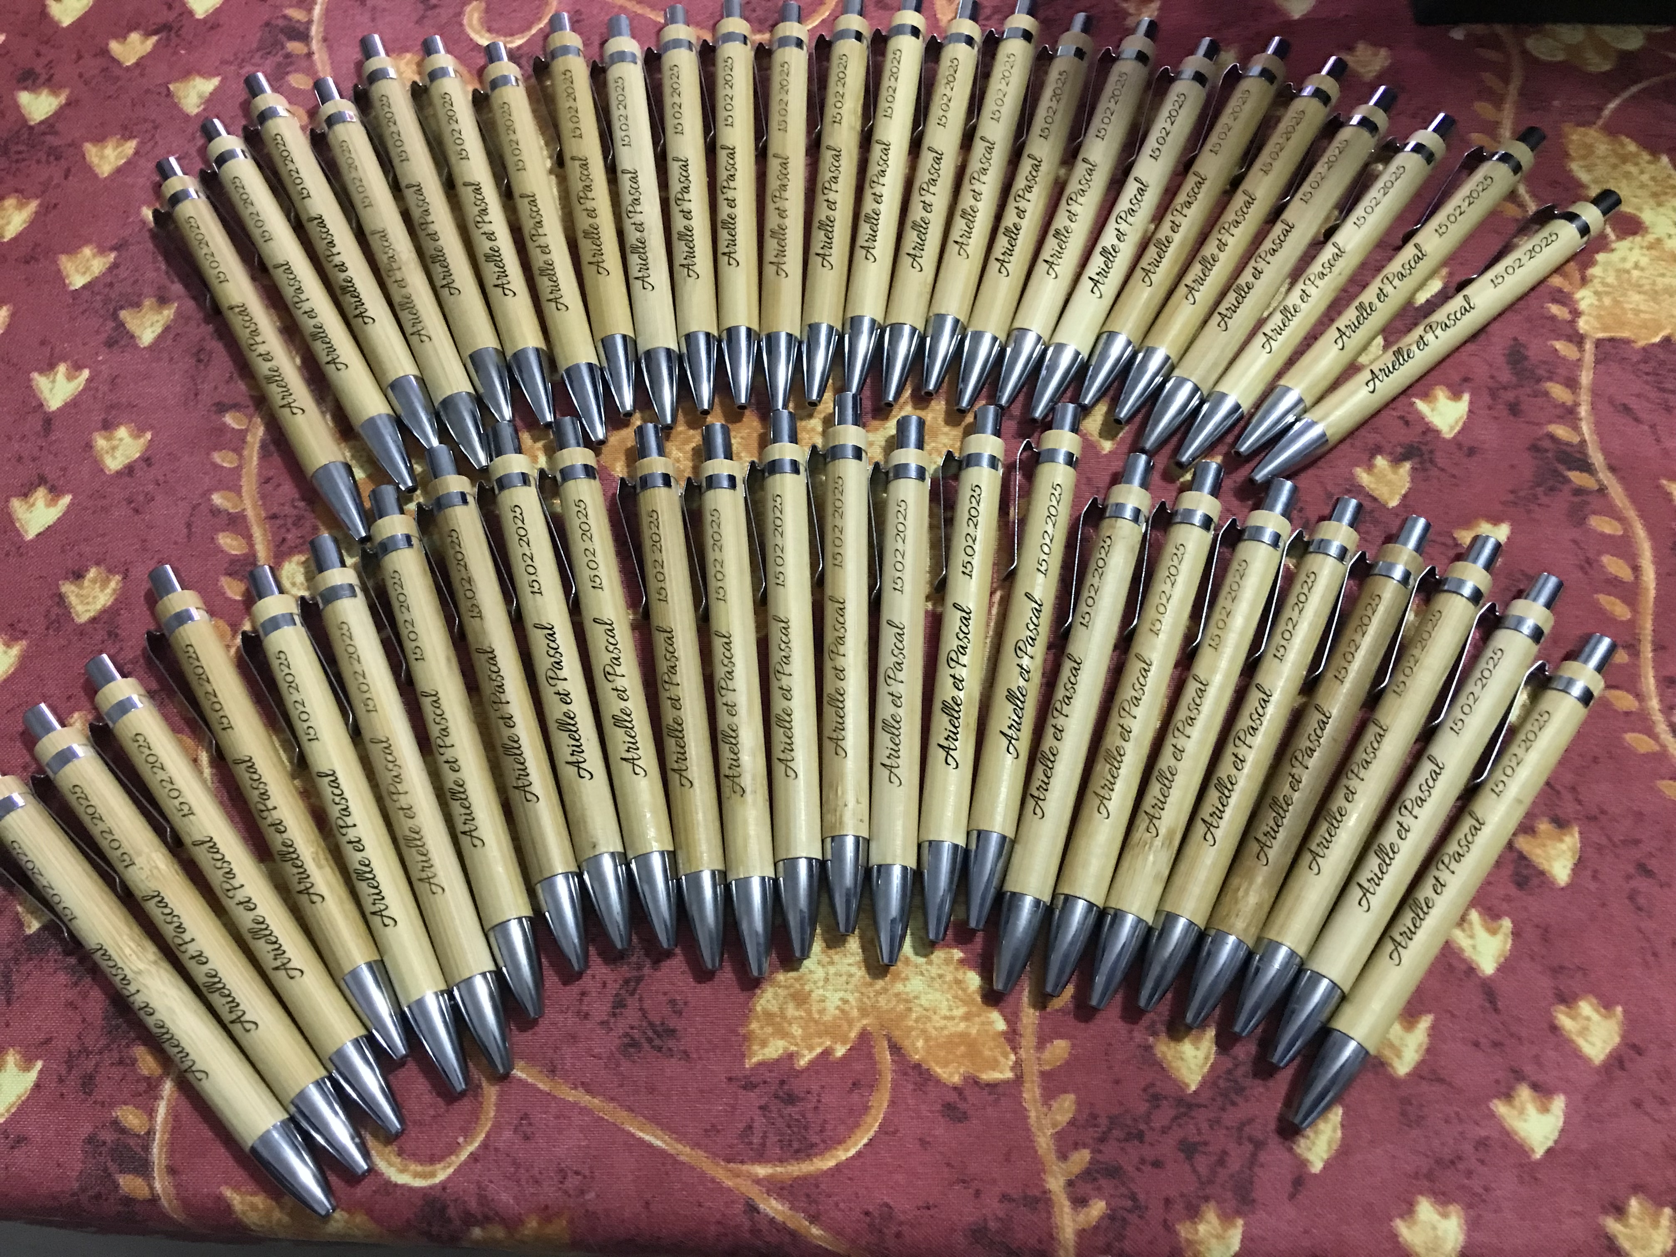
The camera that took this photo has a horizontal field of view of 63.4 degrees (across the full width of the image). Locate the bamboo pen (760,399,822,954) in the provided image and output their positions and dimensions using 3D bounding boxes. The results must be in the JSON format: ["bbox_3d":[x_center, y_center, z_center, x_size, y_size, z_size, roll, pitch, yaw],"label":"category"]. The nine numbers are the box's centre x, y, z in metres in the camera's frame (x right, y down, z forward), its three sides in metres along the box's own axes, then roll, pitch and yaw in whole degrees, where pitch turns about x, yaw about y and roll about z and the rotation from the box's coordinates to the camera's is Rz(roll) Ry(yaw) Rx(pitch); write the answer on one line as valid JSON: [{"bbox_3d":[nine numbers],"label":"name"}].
[{"bbox_3d":[-0.013,0.009,0.330,0.016,0.011,0.140,-3,68,0],"label":"bamboo pen"}]

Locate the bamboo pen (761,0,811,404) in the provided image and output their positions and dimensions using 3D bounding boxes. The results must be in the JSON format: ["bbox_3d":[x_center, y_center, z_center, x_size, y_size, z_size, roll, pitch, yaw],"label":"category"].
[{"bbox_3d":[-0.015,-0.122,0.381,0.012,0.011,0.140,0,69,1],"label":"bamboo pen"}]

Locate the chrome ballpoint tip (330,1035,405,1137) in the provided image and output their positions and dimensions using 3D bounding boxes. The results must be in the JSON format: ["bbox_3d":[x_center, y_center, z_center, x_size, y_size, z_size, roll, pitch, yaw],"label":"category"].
[{"bbox_3d":[-0.101,0.101,0.295,0.011,0.011,0.022,-37,72,-12],"label":"chrome ballpoint tip"}]

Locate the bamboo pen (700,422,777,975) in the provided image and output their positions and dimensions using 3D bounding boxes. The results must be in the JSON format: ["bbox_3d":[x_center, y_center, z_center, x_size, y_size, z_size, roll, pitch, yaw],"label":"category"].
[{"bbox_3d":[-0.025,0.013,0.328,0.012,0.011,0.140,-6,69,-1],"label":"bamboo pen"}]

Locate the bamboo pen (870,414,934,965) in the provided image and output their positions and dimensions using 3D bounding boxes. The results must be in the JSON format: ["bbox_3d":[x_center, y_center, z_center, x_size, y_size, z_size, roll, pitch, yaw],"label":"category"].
[{"bbox_3d":[0.013,0.010,0.329,0.016,0.011,0.140,3,68,2],"label":"bamboo pen"}]

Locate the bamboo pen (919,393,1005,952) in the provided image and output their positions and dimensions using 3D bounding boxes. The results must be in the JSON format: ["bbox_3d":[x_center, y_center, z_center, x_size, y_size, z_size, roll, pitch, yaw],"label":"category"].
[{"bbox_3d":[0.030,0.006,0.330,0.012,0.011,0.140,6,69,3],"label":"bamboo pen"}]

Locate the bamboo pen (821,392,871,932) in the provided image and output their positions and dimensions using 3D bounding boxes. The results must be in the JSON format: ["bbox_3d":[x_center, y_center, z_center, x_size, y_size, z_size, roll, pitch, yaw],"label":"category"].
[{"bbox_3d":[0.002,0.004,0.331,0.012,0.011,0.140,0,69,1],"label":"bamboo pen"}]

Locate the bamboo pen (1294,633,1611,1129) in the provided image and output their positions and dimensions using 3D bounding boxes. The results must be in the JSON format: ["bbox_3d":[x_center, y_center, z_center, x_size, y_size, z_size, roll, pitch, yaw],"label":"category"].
[{"bbox_3d":[0.141,0.053,0.310,0.016,0.011,0.140,36,73,14],"label":"bamboo pen"}]

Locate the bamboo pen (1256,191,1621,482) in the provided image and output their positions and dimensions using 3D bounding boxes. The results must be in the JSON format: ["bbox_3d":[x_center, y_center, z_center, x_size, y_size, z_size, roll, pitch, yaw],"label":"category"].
[{"bbox_3d":[0.161,-0.081,0.363,0.140,0.011,0.016,-37,72,-13],"label":"bamboo pen"}]

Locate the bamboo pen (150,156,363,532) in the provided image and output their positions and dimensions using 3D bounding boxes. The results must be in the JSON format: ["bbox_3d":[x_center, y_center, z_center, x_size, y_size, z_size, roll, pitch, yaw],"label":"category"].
[{"bbox_3d":[-0.159,-0.078,0.367,0.016,0.011,0.140,-30,71,-10],"label":"bamboo pen"}]

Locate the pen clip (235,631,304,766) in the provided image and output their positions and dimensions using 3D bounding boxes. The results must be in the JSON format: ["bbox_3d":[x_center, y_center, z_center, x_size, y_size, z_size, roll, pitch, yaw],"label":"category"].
[{"bbox_3d":[-0.136,0.017,0.330,0.005,0.006,0.040,-25,70,-9],"label":"pen clip"}]

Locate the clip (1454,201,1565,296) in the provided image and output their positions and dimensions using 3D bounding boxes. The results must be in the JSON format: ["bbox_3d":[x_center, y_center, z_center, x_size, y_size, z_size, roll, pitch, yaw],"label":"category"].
[{"bbox_3d":[0.182,-0.104,0.371,0.042,0.006,0.006,-37,73,-13],"label":"clip"}]

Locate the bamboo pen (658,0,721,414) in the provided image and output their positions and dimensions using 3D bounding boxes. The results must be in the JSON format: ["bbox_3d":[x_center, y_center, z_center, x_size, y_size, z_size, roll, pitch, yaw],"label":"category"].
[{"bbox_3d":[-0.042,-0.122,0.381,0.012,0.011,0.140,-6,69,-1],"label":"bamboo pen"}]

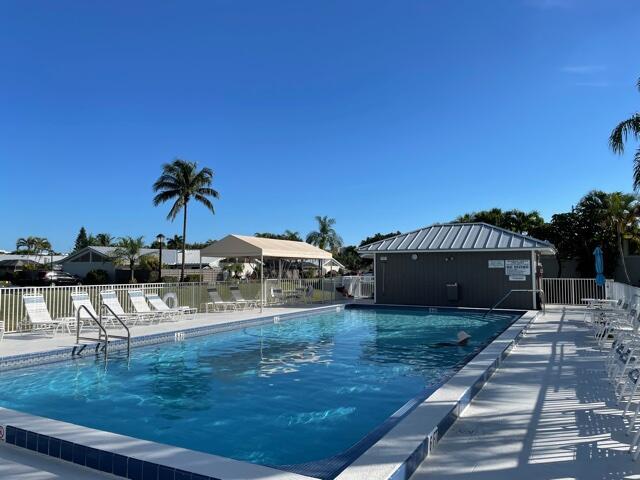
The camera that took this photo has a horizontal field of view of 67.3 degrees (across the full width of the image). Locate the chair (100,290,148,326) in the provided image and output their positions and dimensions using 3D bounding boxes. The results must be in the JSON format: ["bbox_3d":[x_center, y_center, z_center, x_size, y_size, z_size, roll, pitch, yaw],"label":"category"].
[{"bbox_3d":[-5.554,1.929,13.777,1.450,0.950,0.630,-2,-4,28],"label":"chair"}]

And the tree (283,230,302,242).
[{"bbox_3d":[-4.693,2.735,85.182,4.800,8.700,4.800,0,-4,0],"label":"tree"}]

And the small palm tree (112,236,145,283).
[{"bbox_3d":[-19.919,2.132,50.000,3.400,5.200,3.400,-2,-4,28],"label":"small palm tree"}]

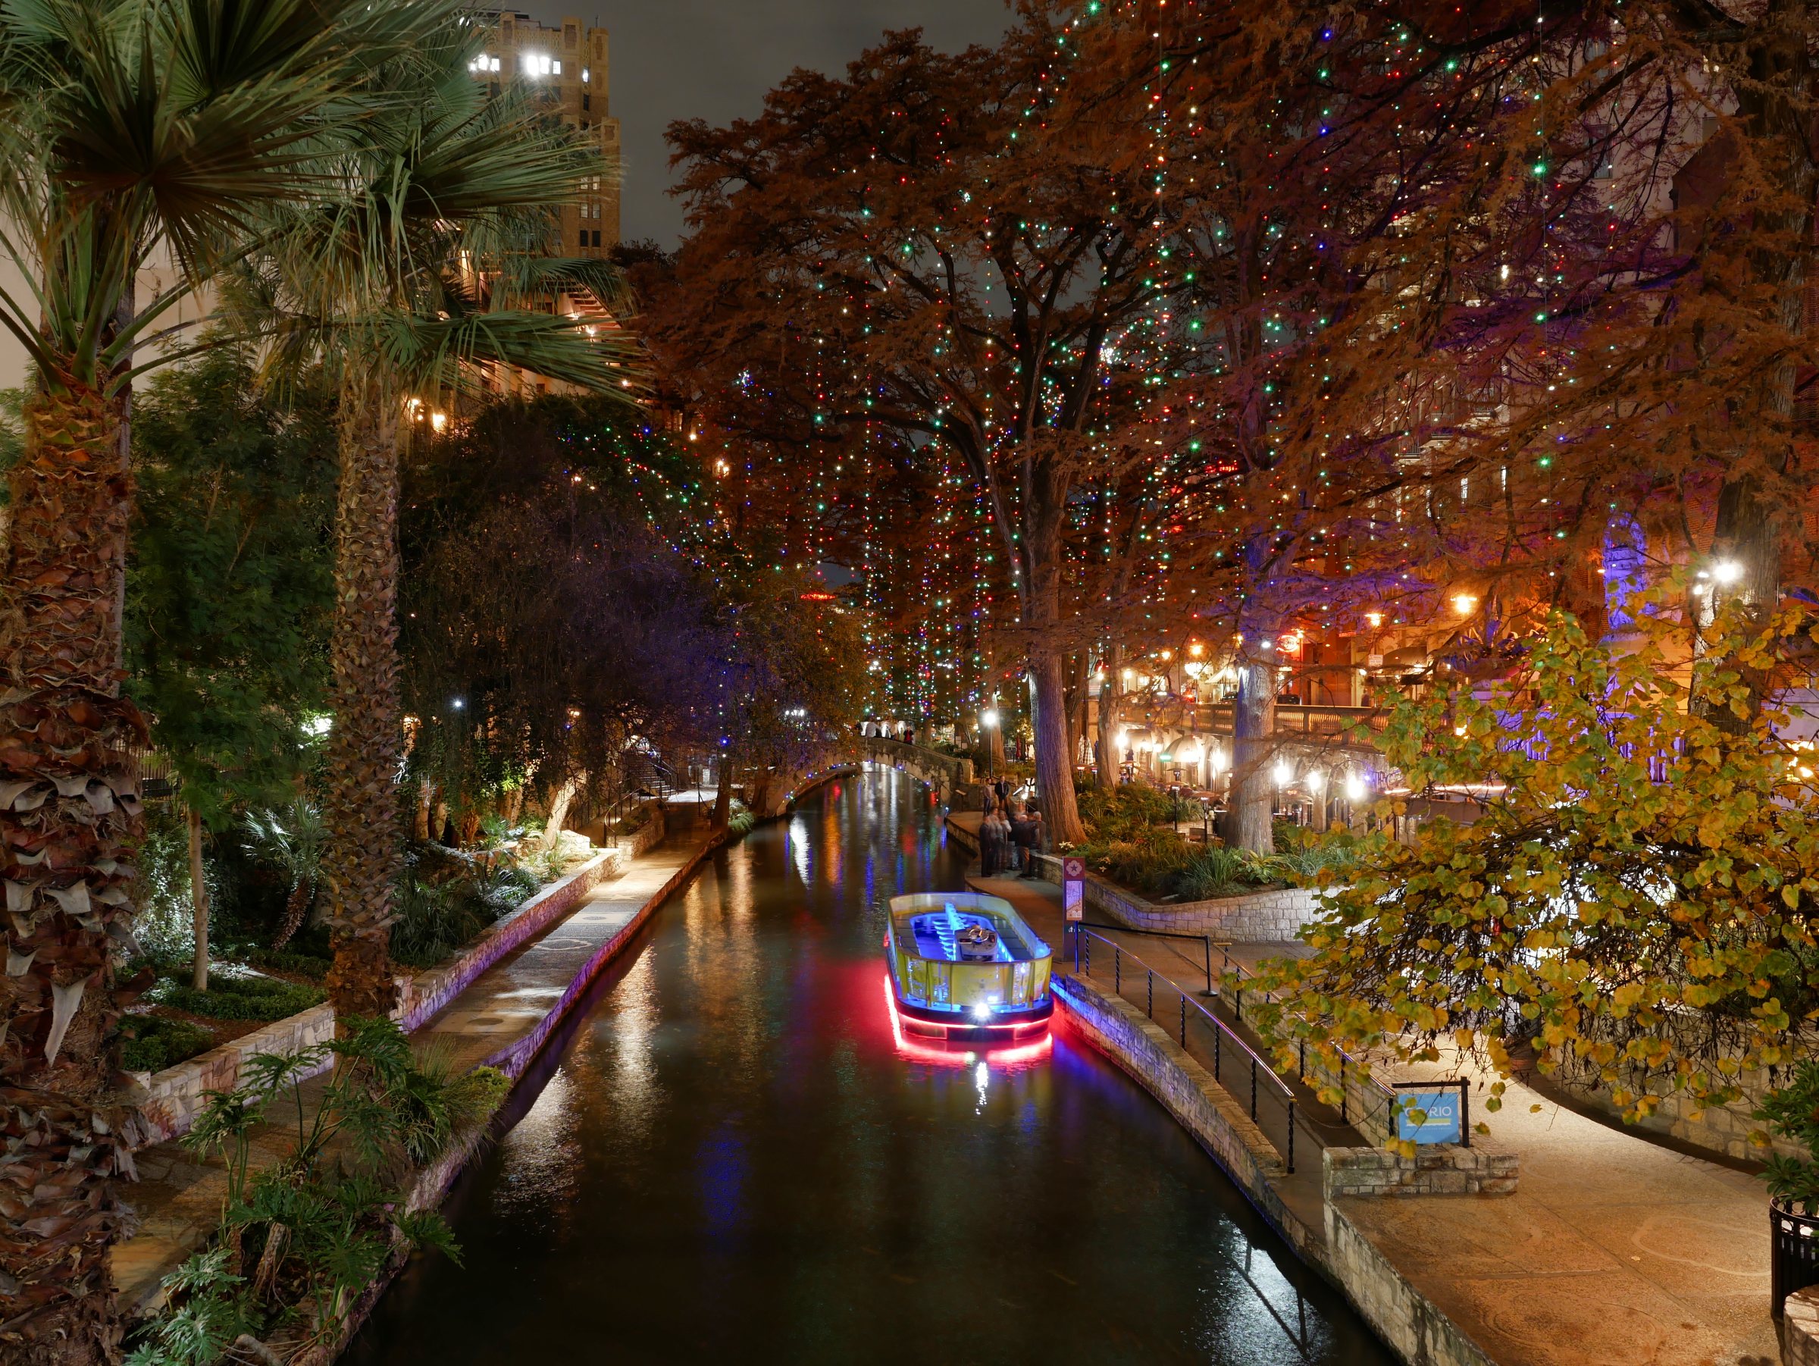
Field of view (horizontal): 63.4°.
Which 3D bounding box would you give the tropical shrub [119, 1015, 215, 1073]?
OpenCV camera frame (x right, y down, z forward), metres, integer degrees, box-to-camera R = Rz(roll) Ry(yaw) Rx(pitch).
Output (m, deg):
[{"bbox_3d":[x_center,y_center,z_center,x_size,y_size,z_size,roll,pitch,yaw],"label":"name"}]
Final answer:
[{"bbox_3d":[-8.850,4.200,17.400,1.300,0.550,1.500,0,0,-27],"label":"tropical shrub"}]

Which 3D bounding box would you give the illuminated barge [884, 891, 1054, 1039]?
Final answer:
[{"bbox_3d":[0.960,5.200,28.100,2.700,1.350,8.300,0,0,-3],"label":"illuminated barge"}]

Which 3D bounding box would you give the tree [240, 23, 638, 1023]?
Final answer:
[{"bbox_3d":[-6.900,-2.200,20.500,6.000,14.300,5.800,0,0,-6],"label":"tree"}]

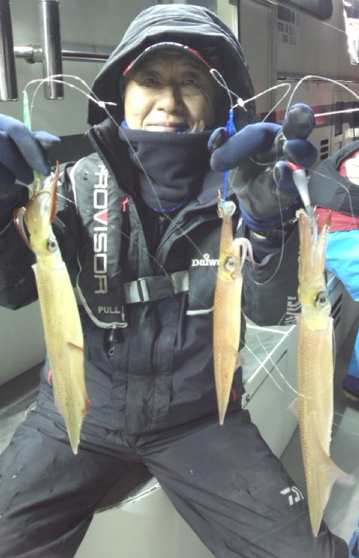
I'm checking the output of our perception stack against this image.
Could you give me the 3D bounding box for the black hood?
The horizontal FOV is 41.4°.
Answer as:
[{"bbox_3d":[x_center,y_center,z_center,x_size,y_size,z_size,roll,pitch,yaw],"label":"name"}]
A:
[{"bbox_3d":[-0.016,-0.352,0.875,0.285,0.255,0.265,-1,16,0],"label":"black hood"}]

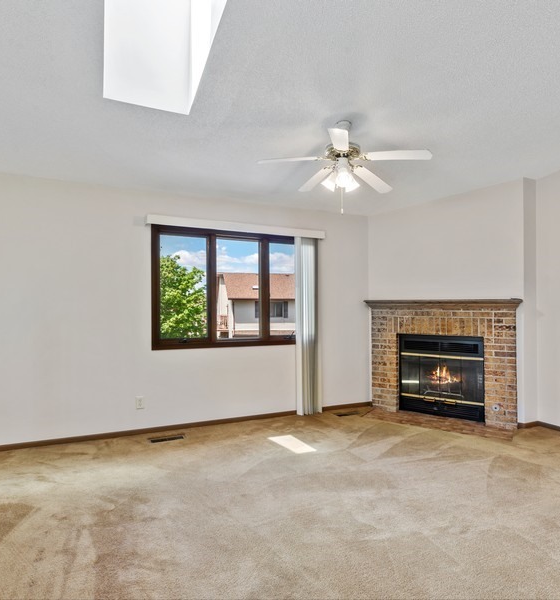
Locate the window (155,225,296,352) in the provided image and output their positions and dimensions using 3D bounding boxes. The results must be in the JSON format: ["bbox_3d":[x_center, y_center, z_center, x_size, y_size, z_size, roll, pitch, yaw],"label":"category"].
[{"bbox_3d":[-0.462,-0.120,4.109,1.790,1.265,0.100,0,-1,-23],"label":"window"}]

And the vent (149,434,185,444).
[{"bbox_3d":[-1.073,1.318,3.555,0.340,0.020,0.140,0,-1,-23],"label":"vent"}]

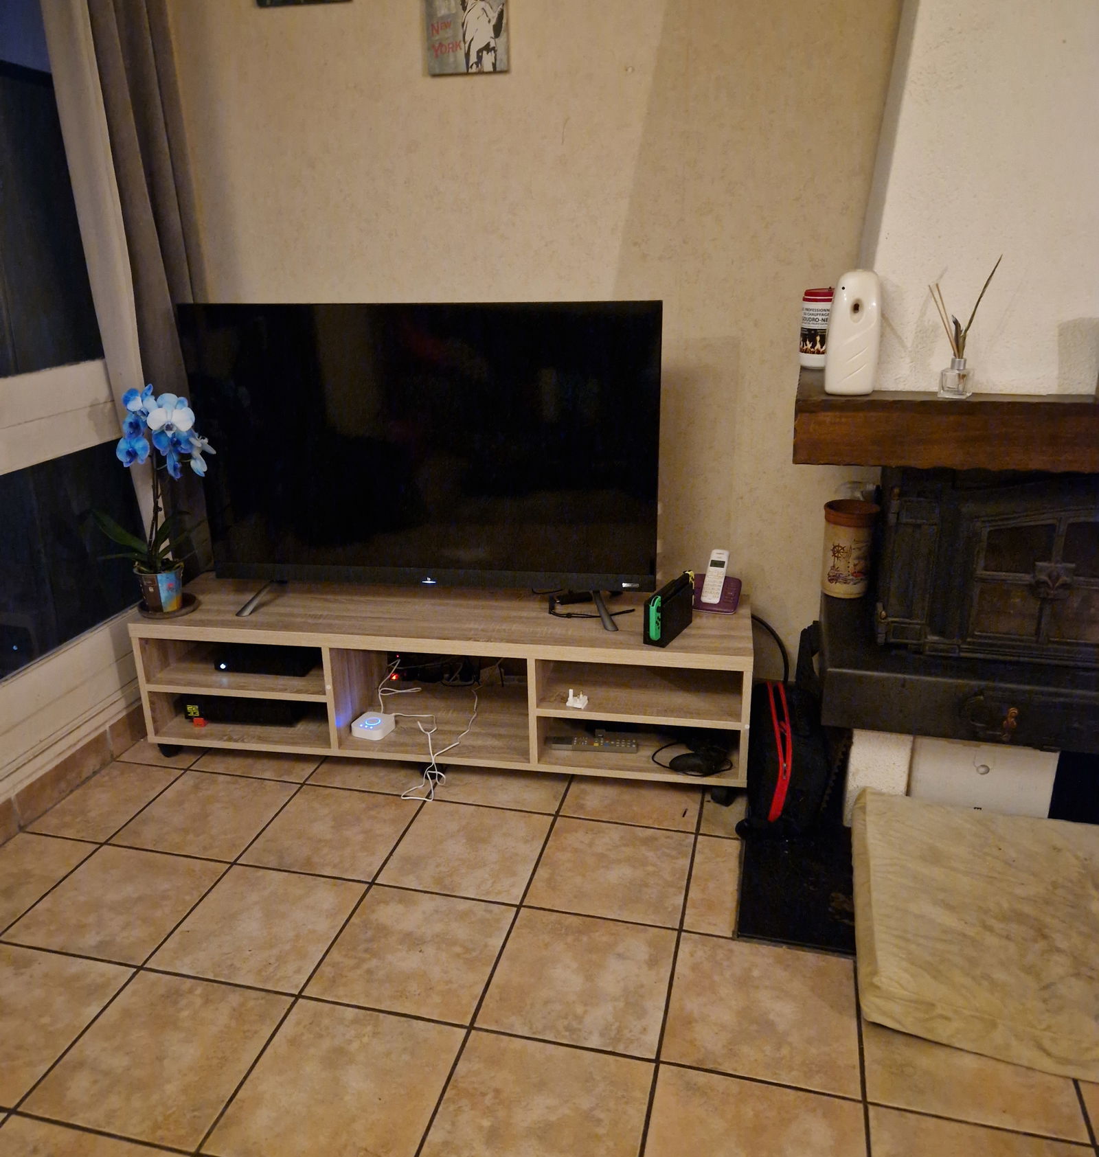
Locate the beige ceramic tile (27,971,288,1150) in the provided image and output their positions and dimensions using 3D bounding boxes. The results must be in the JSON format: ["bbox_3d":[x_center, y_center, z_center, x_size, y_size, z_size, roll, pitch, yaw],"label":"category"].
[{"bbox_3d":[-0.680,0.842,1.726,0.333,0.010,0.333,4,21,13],"label":"beige ceramic tile"}]

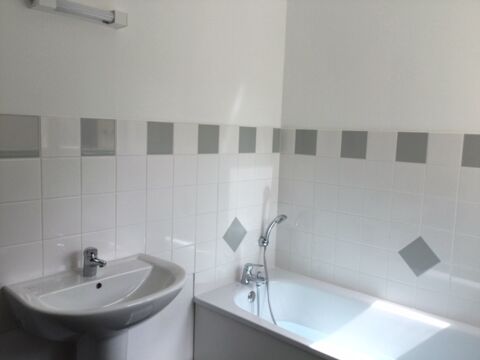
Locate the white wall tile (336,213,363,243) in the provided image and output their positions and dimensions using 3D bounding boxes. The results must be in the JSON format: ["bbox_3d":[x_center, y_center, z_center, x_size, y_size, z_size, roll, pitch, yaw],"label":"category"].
[{"bbox_3d":[0.600,0.263,2.354,0.149,0.149,0.008,7,8,41],"label":"white wall tile"}]

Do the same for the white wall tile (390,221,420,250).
[{"bbox_3d":[0.828,0.292,2.163,0.149,0.149,0.010,7,8,41],"label":"white wall tile"}]

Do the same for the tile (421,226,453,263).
[{"bbox_3d":[0.936,0.307,2.051,0.150,0.150,0.010,7,8,41],"label":"tile"}]

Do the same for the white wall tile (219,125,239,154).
[{"bbox_3d":[-0.061,-0.218,2.306,0.010,0.151,0.151,8,9,42],"label":"white wall tile"}]

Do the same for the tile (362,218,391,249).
[{"bbox_3d":[0.710,0.275,2.242,0.150,0.149,0.010,7,8,41],"label":"tile"}]

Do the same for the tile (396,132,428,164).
[{"bbox_3d":[0.843,-0.160,2.111,0.151,0.151,0.010,8,9,42],"label":"tile"}]

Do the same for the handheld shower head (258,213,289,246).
[{"bbox_3d":[0.202,0.299,2.519,0.165,0.220,0.068,8,8,41],"label":"handheld shower head"}]

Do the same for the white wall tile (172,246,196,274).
[{"bbox_3d":[-0.285,0.407,2.144,0.010,0.149,0.149,7,8,41],"label":"white wall tile"}]

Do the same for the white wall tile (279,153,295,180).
[{"bbox_3d":[0.283,-0.081,2.623,0.104,0.149,0.010,7,8,41],"label":"white wall tile"}]

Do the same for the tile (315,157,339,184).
[{"bbox_3d":[0.495,-0.052,2.411,0.150,0.149,0.010,7,8,41],"label":"tile"}]

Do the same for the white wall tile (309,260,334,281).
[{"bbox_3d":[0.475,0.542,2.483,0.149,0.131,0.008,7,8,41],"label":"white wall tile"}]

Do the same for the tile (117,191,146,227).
[{"bbox_3d":[-0.480,0.122,1.884,0.010,0.149,0.149,7,8,41],"label":"tile"}]

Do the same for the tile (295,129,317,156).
[{"bbox_3d":[0.387,-0.216,2.495,0.150,0.149,0.010,7,8,41],"label":"tile"}]

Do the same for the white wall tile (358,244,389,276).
[{"bbox_3d":[0.708,0.429,2.271,0.149,0.149,0.008,7,8,41],"label":"white wall tile"}]

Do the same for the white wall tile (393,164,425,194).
[{"bbox_3d":[0.839,-0.010,2.131,0.149,0.149,0.010,7,8,41],"label":"white wall tile"}]

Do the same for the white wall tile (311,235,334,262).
[{"bbox_3d":[0.480,0.399,2.483,0.149,0.149,0.010,7,8,41],"label":"white wall tile"}]

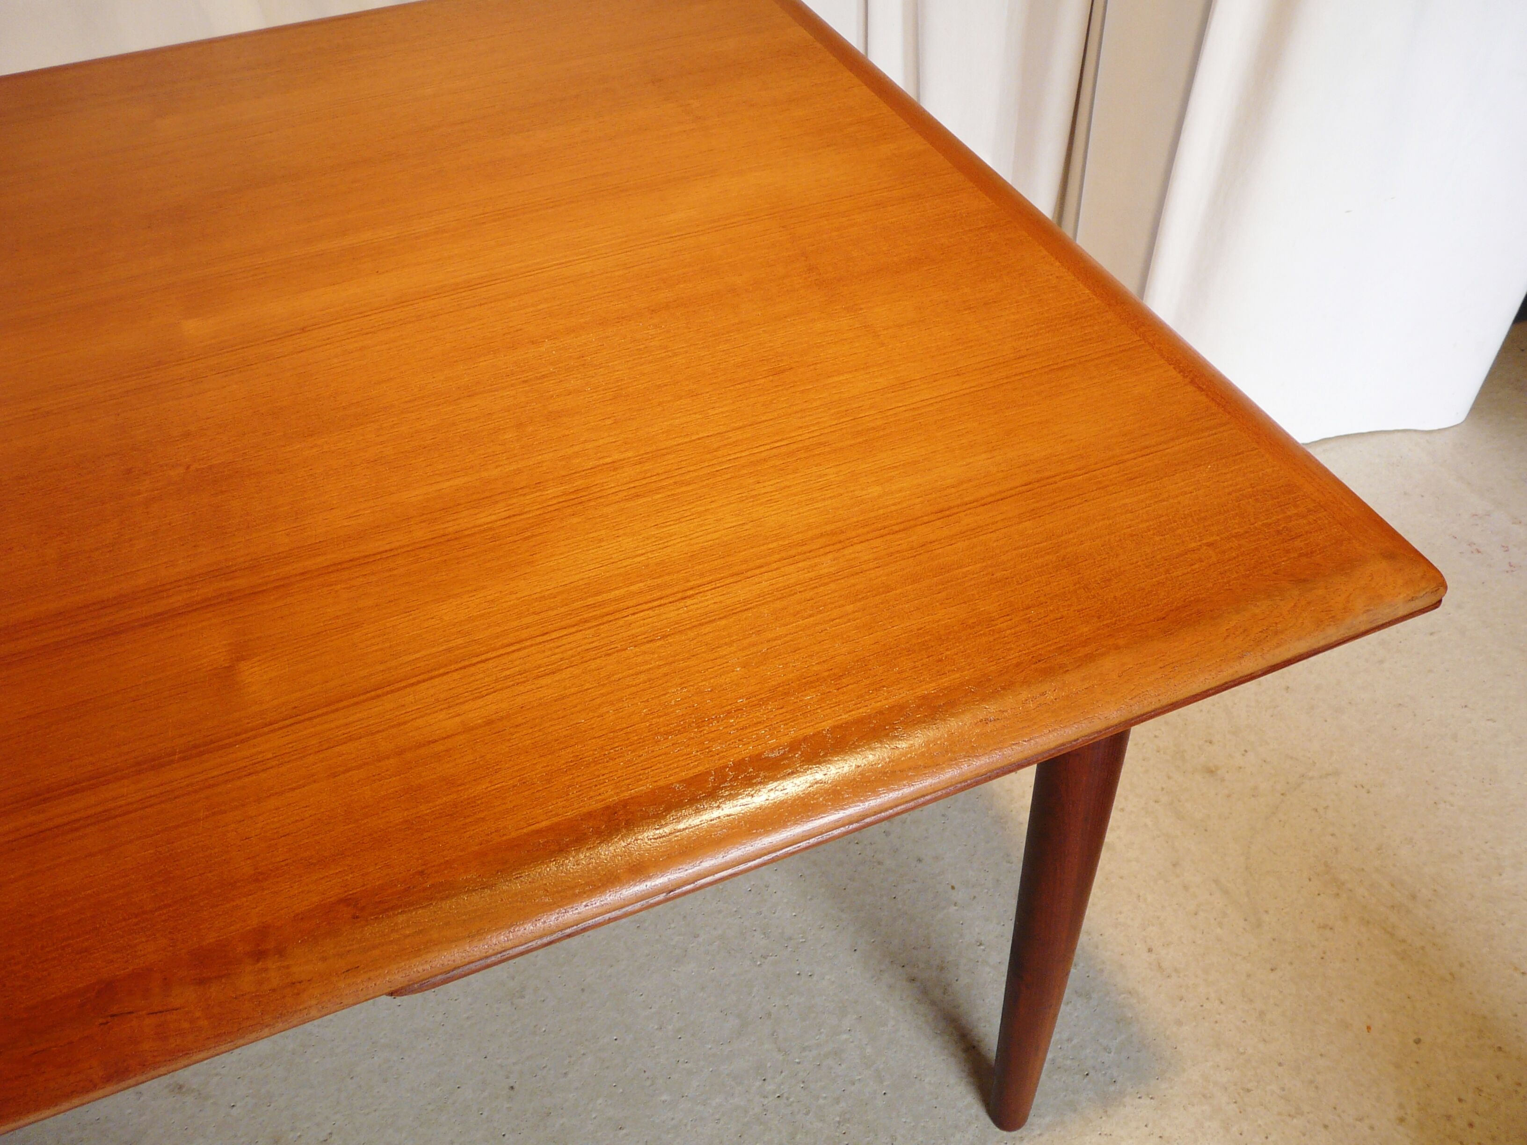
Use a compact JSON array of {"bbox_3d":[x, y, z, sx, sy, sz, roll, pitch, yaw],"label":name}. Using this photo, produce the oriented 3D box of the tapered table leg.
[{"bbox_3d":[0.204,0.259,0.886,0.054,0.650,0.054,-17,46,-12],"label":"tapered table leg"}]

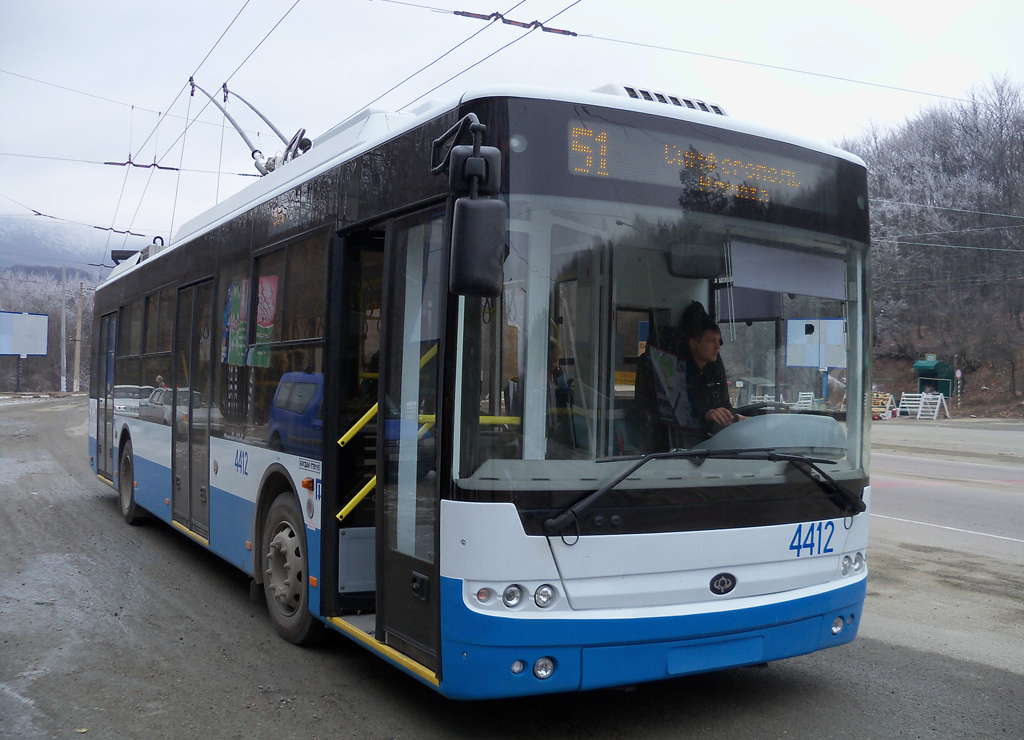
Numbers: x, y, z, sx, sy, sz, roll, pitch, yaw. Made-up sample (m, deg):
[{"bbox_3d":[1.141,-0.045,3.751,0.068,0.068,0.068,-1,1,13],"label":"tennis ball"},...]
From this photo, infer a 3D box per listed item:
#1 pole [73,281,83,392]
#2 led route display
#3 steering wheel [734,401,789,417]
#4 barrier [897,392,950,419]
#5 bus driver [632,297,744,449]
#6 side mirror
[{"bbox_3d":[-33.425,-2.496,80.000,0.360,8.450,0.360,3,0,-24],"label":"pole"},{"bbox_3d":[0.961,-0.958,4.961,1.640,0.260,0.100,1,-1,-29],"label":"led route display"},{"bbox_3d":[1.284,0.286,5.643,0.450,0.080,0.450,1,-28,-29],"label":"steering wheel"},{"bbox_3d":[17.466,1.517,44.000,0.750,1.100,2.000,1,-1,-30],"label":"barrier"},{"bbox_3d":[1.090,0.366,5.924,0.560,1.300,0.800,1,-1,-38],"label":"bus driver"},{"bbox_3d":[-0.137,-0.490,4.160,0.215,0.395,0.110,3,-1,3],"label":"side mirror"}]

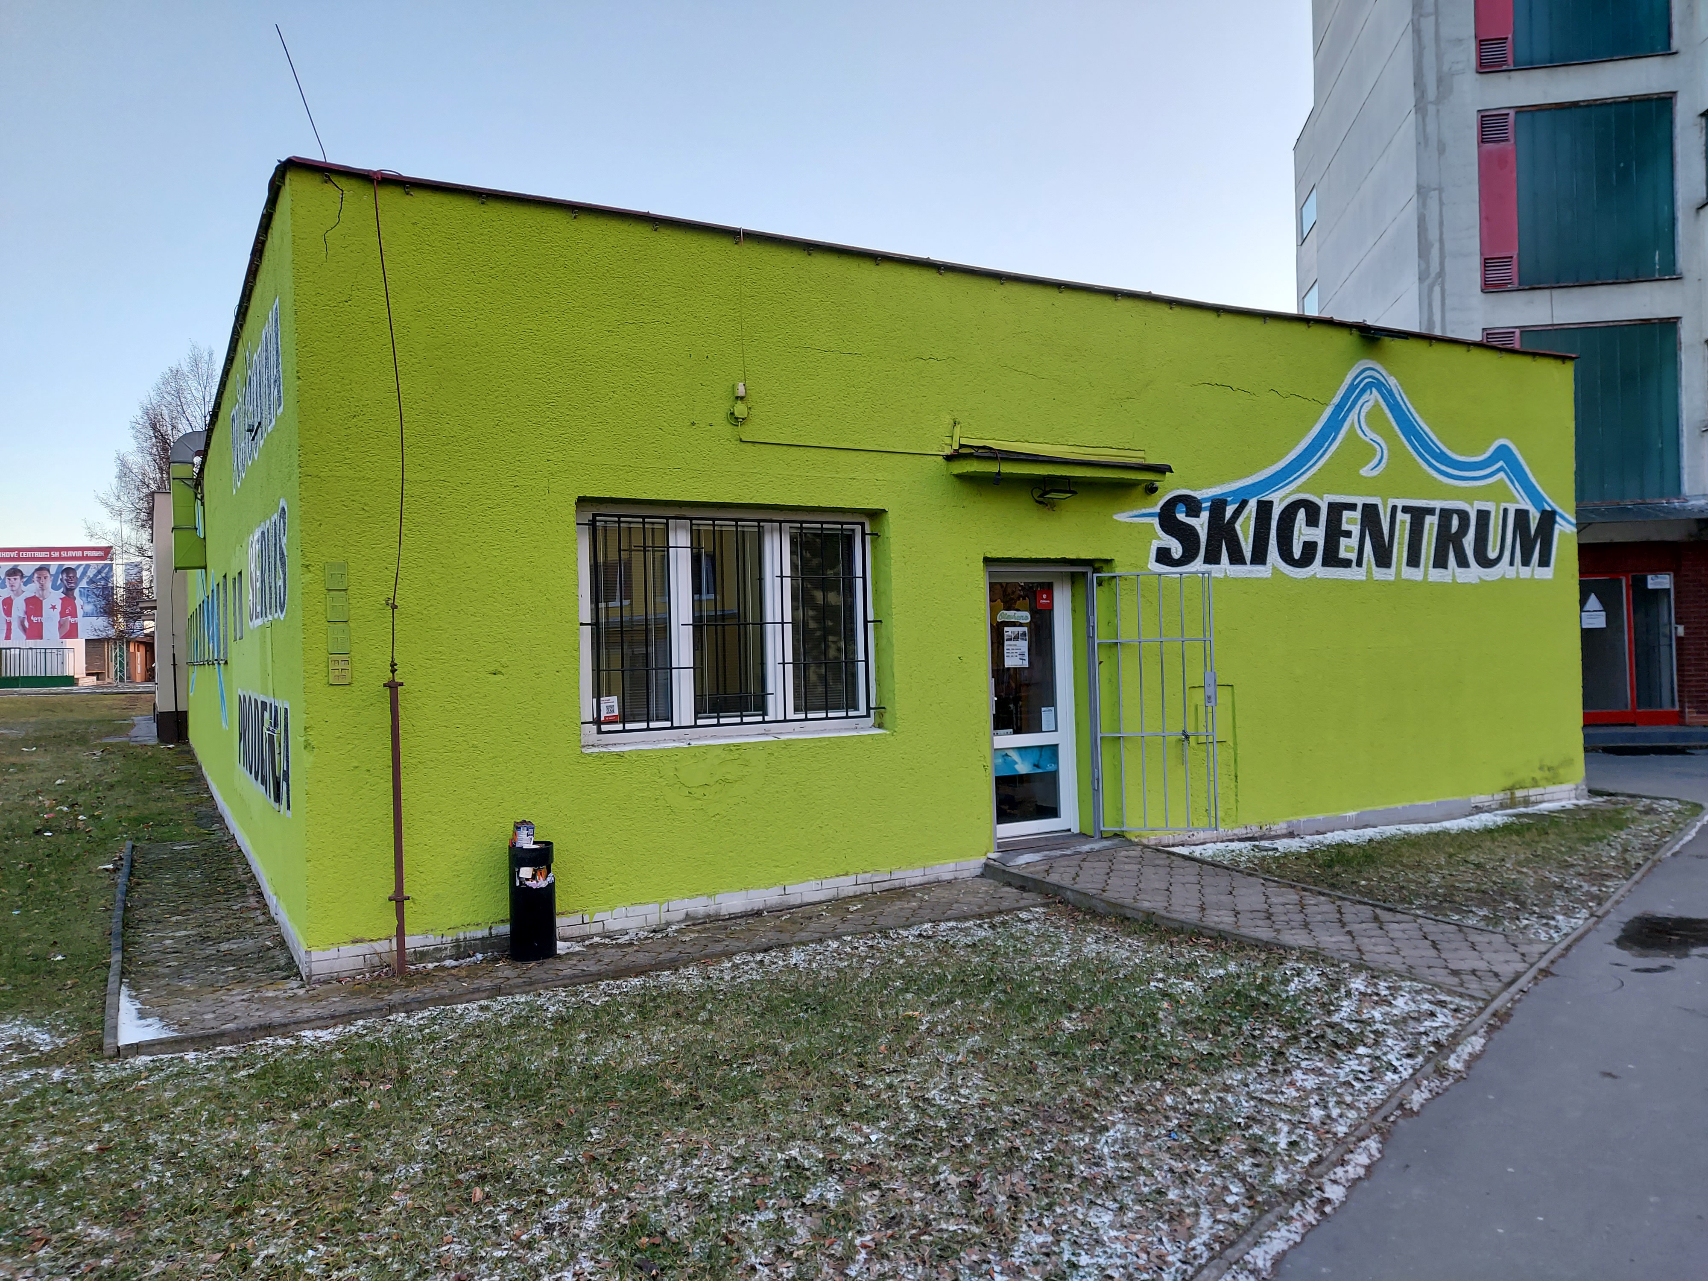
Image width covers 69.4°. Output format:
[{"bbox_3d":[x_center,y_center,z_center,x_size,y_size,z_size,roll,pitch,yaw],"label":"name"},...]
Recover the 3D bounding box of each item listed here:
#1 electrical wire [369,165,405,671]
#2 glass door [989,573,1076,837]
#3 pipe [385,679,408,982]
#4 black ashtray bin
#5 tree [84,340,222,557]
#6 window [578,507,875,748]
[{"bbox_3d":[-2.443,-1.133,6.539,0.160,2.654,0.100,-1,0,-30],"label":"electrical wire"},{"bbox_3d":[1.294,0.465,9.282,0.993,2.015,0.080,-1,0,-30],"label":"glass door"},{"bbox_3d":[-2.406,0.981,6.512,0.100,1.560,0.090,-1,0,-30],"label":"pipe"},{"bbox_3d":[-1.766,1.428,6.780,0.245,0.595,0.245,-1,0,-30],"label":"black ashtray bin"},{"bbox_3d":[-24.888,-4.652,47.000,8.000,13.000,8.000,-1,0,0],"label":"tree"},{"bbox_3d":[-0.745,-0.105,7.815,2.015,1.435,0.150,-1,0,-30],"label":"window"}]

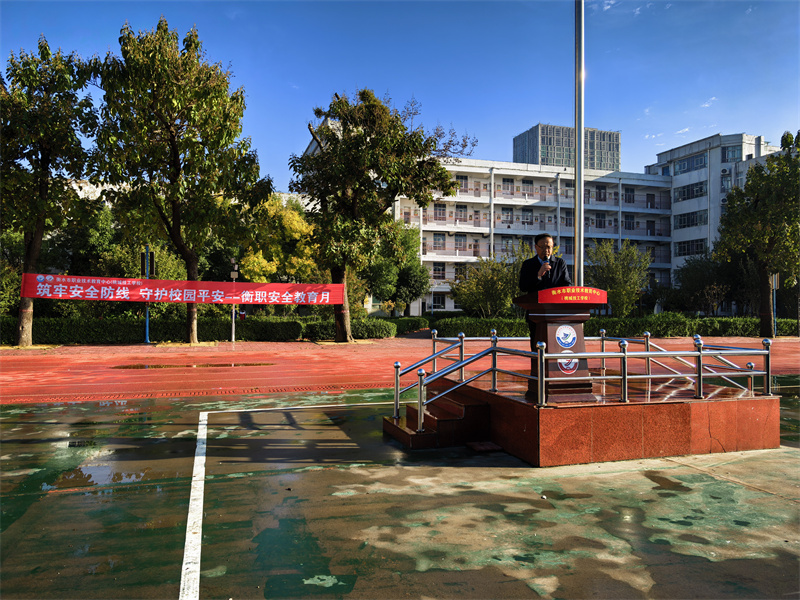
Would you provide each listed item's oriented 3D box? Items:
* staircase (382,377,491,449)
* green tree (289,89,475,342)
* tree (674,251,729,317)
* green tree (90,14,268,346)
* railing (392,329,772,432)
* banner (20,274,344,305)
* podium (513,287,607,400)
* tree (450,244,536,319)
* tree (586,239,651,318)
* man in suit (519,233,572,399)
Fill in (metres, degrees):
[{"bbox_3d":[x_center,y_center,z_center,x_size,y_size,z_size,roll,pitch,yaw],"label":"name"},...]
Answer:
[{"bbox_3d":[0.399,1.302,6.463,0.926,0.529,1.019,1,-1,-18],"label":"staircase"},{"bbox_3d":[-0.807,-3.697,24.200,7.871,11.059,7.084,1,-1,-15],"label":"green tree"},{"bbox_3d":[17.937,-0.506,33.000,3.451,4.640,3.451,1,-1,-15],"label":"tree"},{"bbox_3d":[-9.024,-4.880,22.700,7.139,13.280,6.782,1,-1,-15],"label":"green tree"},{"bbox_3d":[2.293,0.937,7.047,4.698,1.028,2.879,1,-1,-18],"label":"railing"},{"bbox_3d":[-8.254,-0.340,22.349,12.165,0.980,0.100,1,-1,-16],"label":"banner"},{"bbox_3d":[1.673,0.453,5.802,0.770,1.140,0.540,1,-1,-15],"label":"podium"},{"bbox_3d":[5.281,-0.727,31.000,4.601,4.974,4.140,1,-1,-15],"label":"tree"},{"bbox_3d":[12.605,-0.894,32.000,3.692,5.307,3.692,1,-1,-15],"label":"tree"},{"bbox_3d":[1.620,0.161,6.222,0.550,1.740,0.400,0,-1,-10],"label":"man in suit"}]

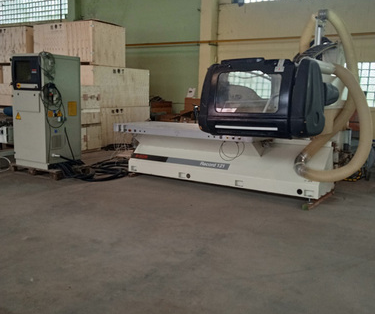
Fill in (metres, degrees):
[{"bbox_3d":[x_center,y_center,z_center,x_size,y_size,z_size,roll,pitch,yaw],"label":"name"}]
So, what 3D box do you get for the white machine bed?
[{"bbox_3d":[0.508,-0.052,6.556,3.426,0.852,1.108,6,10,29],"label":"white machine bed"}]

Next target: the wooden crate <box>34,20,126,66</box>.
[{"bbox_3d":[-2.747,-2.821,10.399,1.953,0.970,1.288,6,10,29],"label":"wooden crate"}]

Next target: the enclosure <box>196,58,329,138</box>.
[{"bbox_3d":[1.032,-0.798,5.505,1.371,0.976,1.136,6,10,29],"label":"enclosure"}]

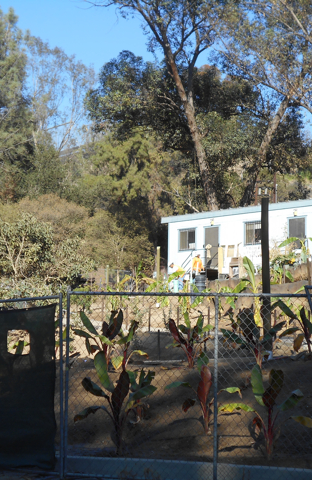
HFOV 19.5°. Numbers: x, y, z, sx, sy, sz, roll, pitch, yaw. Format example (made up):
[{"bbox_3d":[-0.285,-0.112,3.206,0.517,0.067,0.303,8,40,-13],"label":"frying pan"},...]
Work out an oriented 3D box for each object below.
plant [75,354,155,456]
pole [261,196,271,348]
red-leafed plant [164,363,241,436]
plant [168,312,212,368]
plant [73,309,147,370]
[{"bbox_3d":[-0.427,1.724,9.550,0.864,1.075,0.800,0,-6,0],"label":"plant"},{"bbox_3d":[1.994,0.592,16.500,0.149,2.768,0.149,0,-6,0],"label":"pole"},{"bbox_3d":[0.524,1.796,10.200,0.856,0.788,0.650,0,-6,0],"label":"red-leafed plant"},{"bbox_3d":[0.552,1.609,14.500,0.704,0.896,0.620,0,-6,0],"label":"plant"},{"bbox_3d":[-0.744,1.593,14.500,1.185,0.992,0.950,0,-6,0],"label":"plant"}]

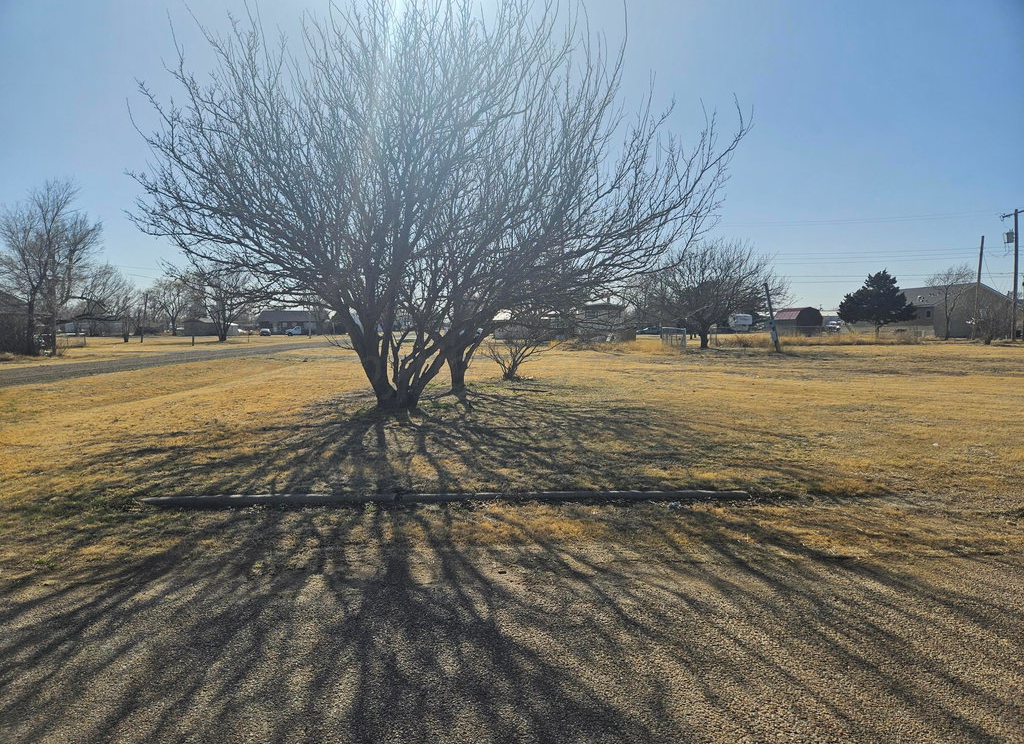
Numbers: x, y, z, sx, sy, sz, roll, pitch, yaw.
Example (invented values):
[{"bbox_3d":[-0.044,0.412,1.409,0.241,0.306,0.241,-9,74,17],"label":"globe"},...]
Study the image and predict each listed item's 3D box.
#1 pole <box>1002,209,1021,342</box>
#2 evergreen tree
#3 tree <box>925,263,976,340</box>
[{"bbox_3d":[42.637,-8.209,57.626,0.700,11.040,2.200,-4,5,-45],"label":"pole"},{"bbox_3d":[35.438,-6.541,65.780,6.800,6.500,6.500,2,4,28],"label":"evergreen tree"},{"bbox_3d":[39.161,-6.306,60.767,4.000,6.890,3.800,2,5,33],"label":"tree"}]

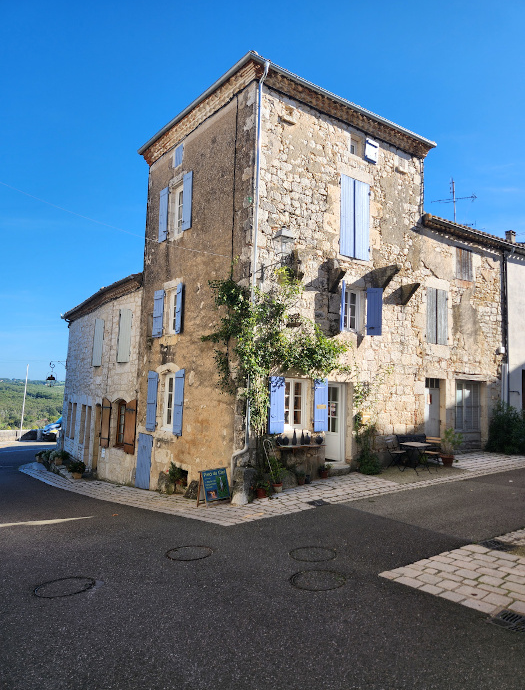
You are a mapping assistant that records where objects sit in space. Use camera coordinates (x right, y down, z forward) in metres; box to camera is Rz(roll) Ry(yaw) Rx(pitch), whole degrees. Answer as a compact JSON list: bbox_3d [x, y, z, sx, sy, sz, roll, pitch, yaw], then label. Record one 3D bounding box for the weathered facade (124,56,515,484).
[{"bbox_3d":[2.316,-1.005,15.705,10.700,10.500,6.400,4,-5,-34],"label":"weathered facade"}]

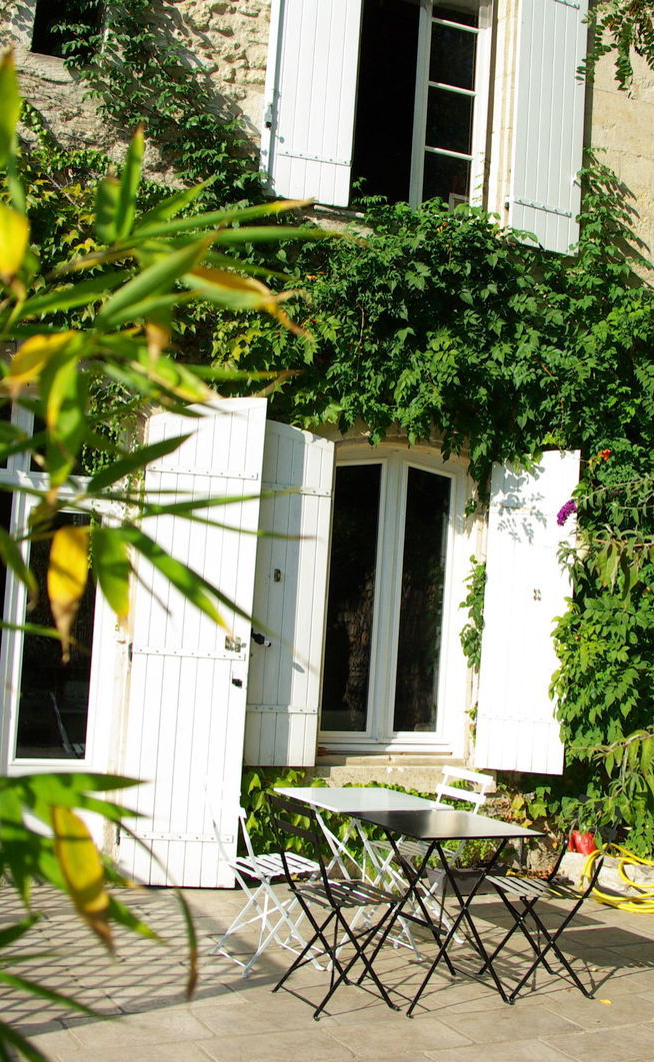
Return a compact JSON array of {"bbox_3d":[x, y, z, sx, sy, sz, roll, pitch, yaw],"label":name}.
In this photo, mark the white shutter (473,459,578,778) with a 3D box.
[{"bbox_3d":[1.226,0.477,7.315,0.530,1.950,0.040,3,-3,8],"label":"white shutter"}]

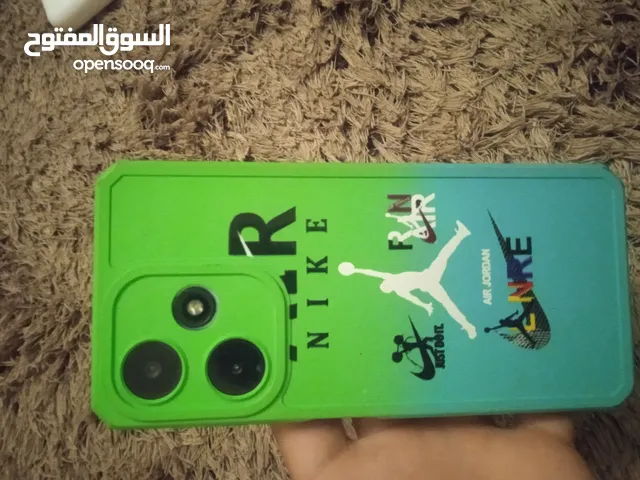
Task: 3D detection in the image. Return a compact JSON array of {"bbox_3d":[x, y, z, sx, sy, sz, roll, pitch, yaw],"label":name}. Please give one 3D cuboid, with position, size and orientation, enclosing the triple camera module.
[{"bbox_3d":[-0.038,0.031,0.155,0.042,0.005,0.034,0,86,-6],"label":"triple camera module"}]

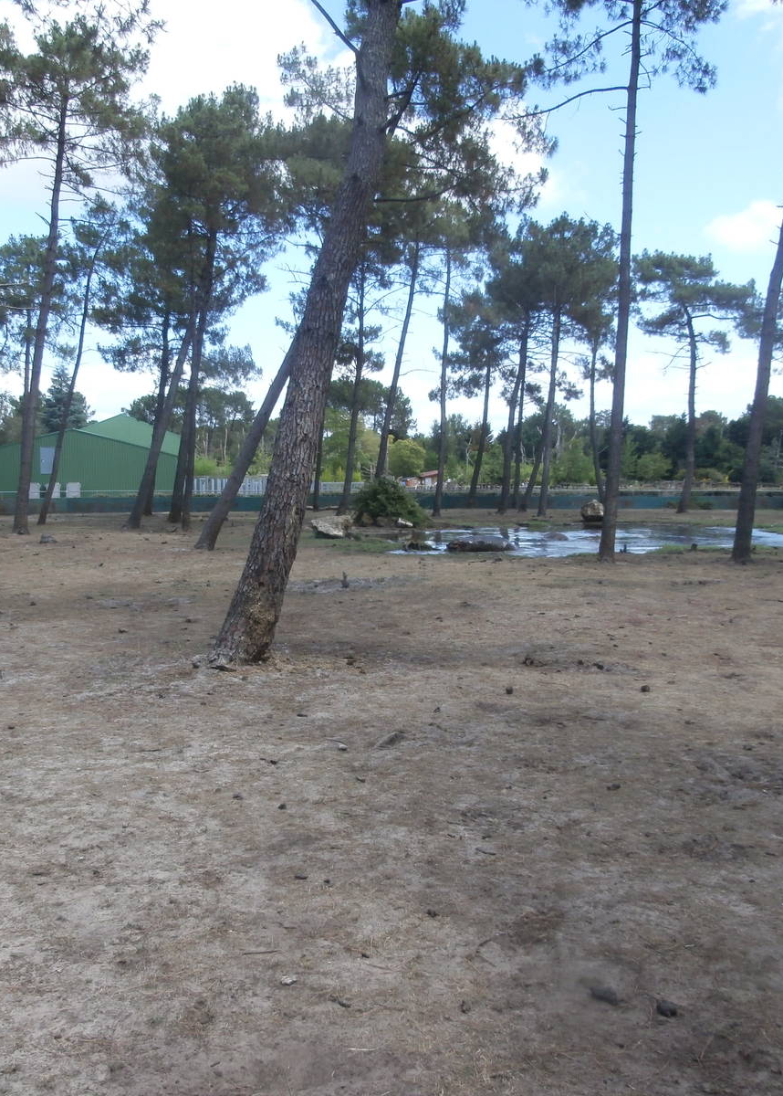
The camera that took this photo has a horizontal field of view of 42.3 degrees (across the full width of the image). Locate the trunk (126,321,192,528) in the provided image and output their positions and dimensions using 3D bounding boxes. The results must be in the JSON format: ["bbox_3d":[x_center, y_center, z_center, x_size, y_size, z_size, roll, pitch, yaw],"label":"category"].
[{"bbox_3d":[-8.712,-4.676,38.440,0.496,8.034,0.431,15,0,-15],"label":"trunk"}]

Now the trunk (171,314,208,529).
[{"bbox_3d":[-7.701,-4.903,39.197,0.662,8.158,0.485,6,3,-12],"label":"trunk"}]

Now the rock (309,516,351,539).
[{"bbox_3d":[-2.461,-0.802,40.786,1.600,0.750,1.150,0,4,-3],"label":"rock"}]

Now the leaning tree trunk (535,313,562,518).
[{"bbox_3d":[7.646,-6.349,48.763,0.524,9.690,0.441,5,5,8],"label":"leaning tree trunk"}]

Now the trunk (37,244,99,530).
[{"bbox_3d":[-16.539,-8.424,51.956,0.500,14.608,0.400,11,0,-20],"label":"trunk"}]

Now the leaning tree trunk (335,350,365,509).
[{"bbox_3d":[-2.615,-7.423,64.829,0.550,10.480,0.500,7,4,-3],"label":"leaning tree trunk"}]

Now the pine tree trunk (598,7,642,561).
[{"bbox_3d":[6.850,-7.661,29.991,0.480,16.043,0.450,3,5,12],"label":"pine tree trunk"}]

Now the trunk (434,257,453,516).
[{"bbox_3d":[2.556,-7.815,49.382,0.420,12.518,0.336,3,4,2],"label":"trunk"}]

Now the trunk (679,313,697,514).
[{"bbox_3d":[15.488,-6.938,52.639,0.744,10.305,0.476,1,4,16],"label":"trunk"}]

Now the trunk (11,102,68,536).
[{"bbox_3d":[-14.776,-9.899,42.940,0.680,18.706,0.600,6,2,-20],"label":"trunk"}]

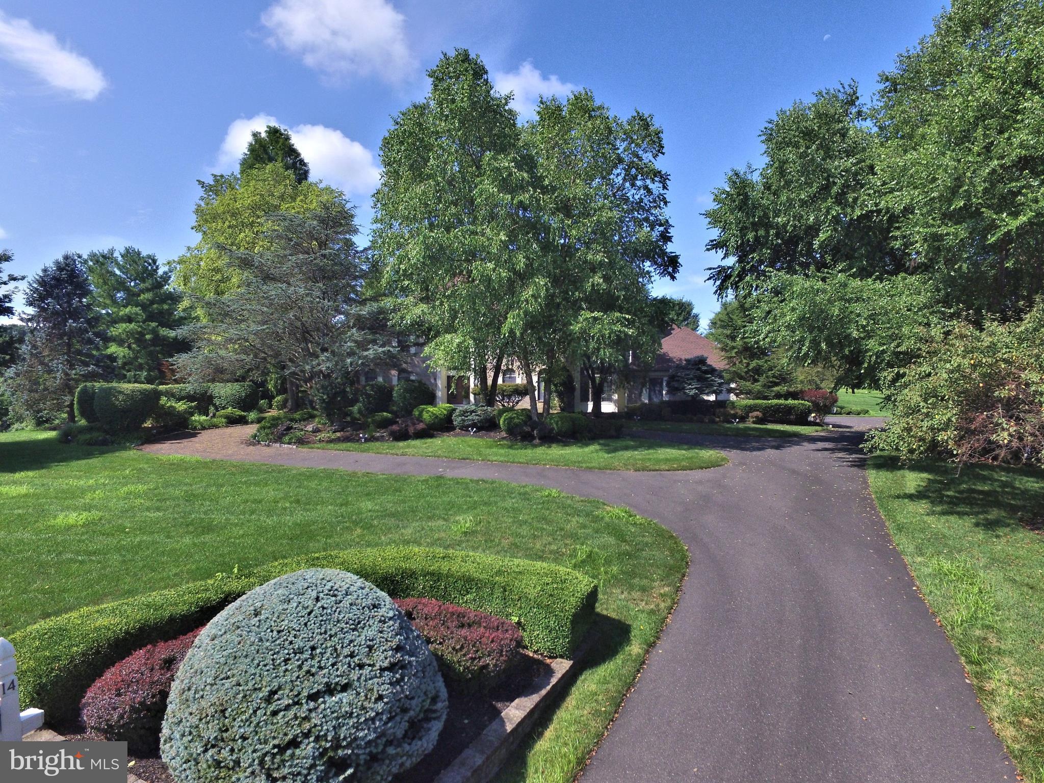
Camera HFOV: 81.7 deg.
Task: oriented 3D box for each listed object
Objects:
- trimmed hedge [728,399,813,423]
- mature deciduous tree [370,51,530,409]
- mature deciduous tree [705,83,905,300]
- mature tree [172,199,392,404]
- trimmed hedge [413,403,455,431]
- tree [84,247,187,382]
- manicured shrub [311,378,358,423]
[{"bbox_3d":[14.765,1.186,35.800,4.986,1.452,1.700,0,2,0],"label":"trimmed hedge"},{"bbox_3d":[-3.765,-8.265,32.000,8.438,19.776,8.000,0,2,0],"label":"mature deciduous tree"},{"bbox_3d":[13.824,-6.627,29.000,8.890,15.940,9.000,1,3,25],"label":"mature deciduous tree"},{"bbox_3d":[-14.219,-5.074,36.196,12.900,13.000,11.500,0,5,0],"label":"mature tree"},{"bbox_3d":[-4.673,1.363,32.000,2.050,1.430,1.800,0,2,-8],"label":"trimmed hedge"},{"bbox_3d":[-29.213,-5.205,45.720,7.400,11.600,7.200,0,5,0],"label":"tree"},{"bbox_3d":[-10.707,0.513,34.500,2.530,2.490,2.300,-1,3,-17],"label":"manicured shrub"}]

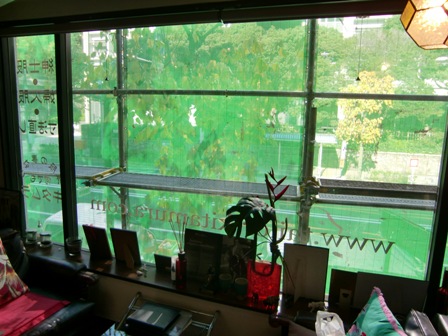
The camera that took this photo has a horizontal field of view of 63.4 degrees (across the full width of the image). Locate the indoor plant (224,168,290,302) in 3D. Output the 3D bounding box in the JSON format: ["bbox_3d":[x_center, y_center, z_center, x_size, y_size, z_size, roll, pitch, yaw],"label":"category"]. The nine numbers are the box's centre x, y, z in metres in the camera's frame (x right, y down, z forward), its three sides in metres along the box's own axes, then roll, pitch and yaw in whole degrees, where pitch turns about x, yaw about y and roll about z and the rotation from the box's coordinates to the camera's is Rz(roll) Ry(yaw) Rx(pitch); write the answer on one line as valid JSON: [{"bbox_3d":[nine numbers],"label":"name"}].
[{"bbox_3d":[0.166,0.339,1.871,0.335,0.684,0.213,5,10,20],"label":"indoor plant"}]

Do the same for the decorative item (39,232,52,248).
[{"bbox_3d":[-1.224,0.499,2.487,0.081,0.083,0.081,5,10,20],"label":"decorative item"}]

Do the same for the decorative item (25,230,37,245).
[{"bbox_3d":[-1.358,0.488,2.545,0.077,0.078,0.077,5,10,20],"label":"decorative item"}]

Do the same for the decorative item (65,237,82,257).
[{"bbox_3d":[-0.979,0.522,2.368,0.095,0.090,0.095,5,10,20],"label":"decorative item"}]

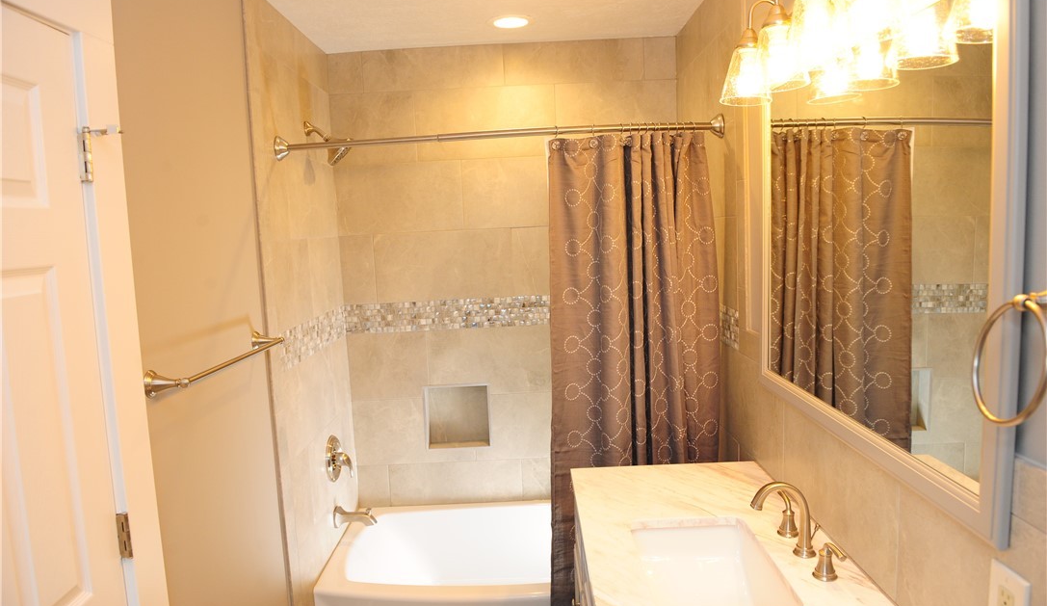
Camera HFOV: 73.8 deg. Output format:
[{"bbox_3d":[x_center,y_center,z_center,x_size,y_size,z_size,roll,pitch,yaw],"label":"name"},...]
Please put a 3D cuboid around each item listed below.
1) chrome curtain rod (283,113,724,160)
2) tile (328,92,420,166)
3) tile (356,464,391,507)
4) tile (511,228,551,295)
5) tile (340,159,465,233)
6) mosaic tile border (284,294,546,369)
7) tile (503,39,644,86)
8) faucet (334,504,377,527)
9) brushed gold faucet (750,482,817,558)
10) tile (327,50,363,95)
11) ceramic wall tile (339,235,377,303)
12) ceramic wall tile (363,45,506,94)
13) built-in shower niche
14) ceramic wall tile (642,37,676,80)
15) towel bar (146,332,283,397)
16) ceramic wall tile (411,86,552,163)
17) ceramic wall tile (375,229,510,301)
[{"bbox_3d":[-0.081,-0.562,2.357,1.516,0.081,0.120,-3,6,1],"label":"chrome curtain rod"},{"bbox_3d":[-0.654,-0.762,3.057,0.373,0.307,0.010,-3,6,1],"label":"tile"},{"bbox_3d":[-0.691,0.848,3.225,0.150,0.199,0.010,-3,6,1],"label":"tile"},{"bbox_3d":[0.257,-0.190,3.090,0.604,0.305,0.010,-3,6,1],"label":"tile"},{"bbox_3d":[-0.543,-0.461,3.068,0.553,0.303,0.010,-3,6,1],"label":"tile"},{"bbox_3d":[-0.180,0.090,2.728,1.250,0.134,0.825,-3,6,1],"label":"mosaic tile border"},{"bbox_3d":[0.218,-1.034,3.005,0.601,0.169,0.010,-3,6,1],"label":"tile"},{"bbox_3d":[-0.686,0.877,2.862,0.166,0.092,0.066,-3,6,1],"label":"faucet"},{"bbox_3d":[0.585,0.485,1.565,0.144,0.168,0.051,-3,6,1],"label":"brushed gold faucet"},{"bbox_3d":[-0.769,-0.991,3.016,0.148,0.169,0.010,-3,6,1],"label":"tile"},{"bbox_3d":[-0.733,-0.146,3.101,0.147,0.305,0.010,-3,6,1],"label":"ceramic wall tile"},{"bbox_3d":[-0.389,-1.008,3.012,0.608,0.169,0.010,-3,6,1],"label":"ceramic wall tile"},{"bbox_3d":[-0.294,0.513,3.205,0.290,0.288,0.090,-3,6,1],"label":"built-in shower niche"},{"bbox_3d":[0.594,-1.058,3.018,0.138,0.173,0.010,-3,6,1],"label":"ceramic wall tile"},{"bbox_3d":[-0.773,0.140,1.826,0.095,0.060,0.645,-3,6,1],"label":"towel bar"},{"bbox_3d":[-0.162,-0.785,3.051,0.612,0.307,0.010,-3,6,1],"label":"ceramic wall tile"},{"bbox_3d":[-0.355,-0.165,3.117,0.612,0.308,0.010,-3,6,1],"label":"ceramic wall tile"}]

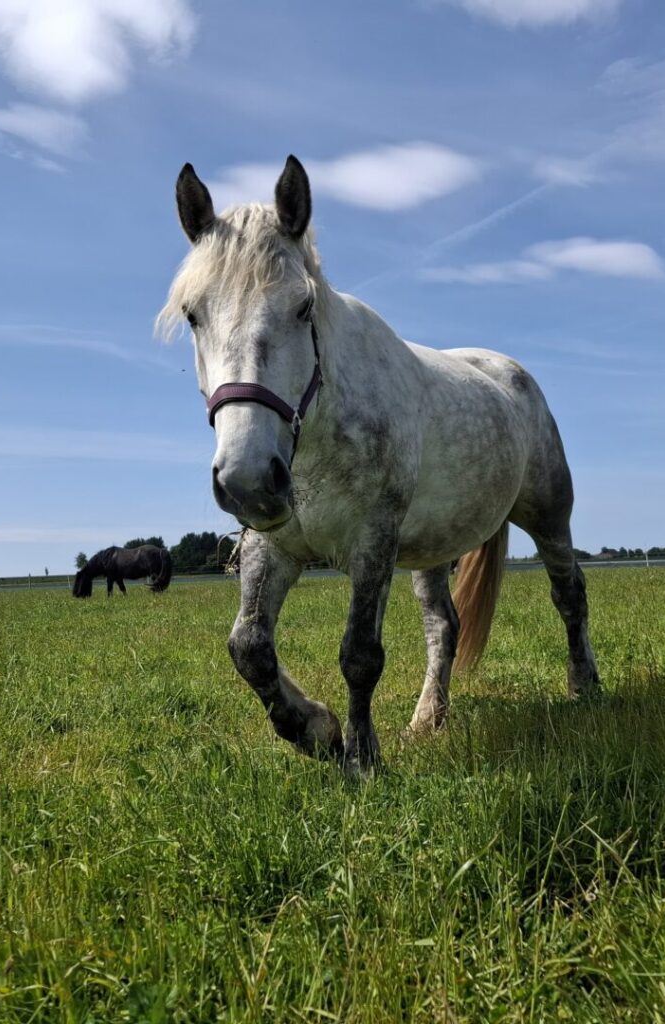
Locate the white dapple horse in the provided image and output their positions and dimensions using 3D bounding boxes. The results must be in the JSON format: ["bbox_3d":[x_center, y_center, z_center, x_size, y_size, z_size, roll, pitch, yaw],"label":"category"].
[{"bbox_3d":[0.232,0.043,3.243,0.700,1.650,2.500,-4,-4,27],"label":"white dapple horse"}]

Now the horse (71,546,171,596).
[{"bbox_3d":[-5.493,1.594,23.959,2.550,1.450,0.650,-1,-4,-17],"label":"horse"}]

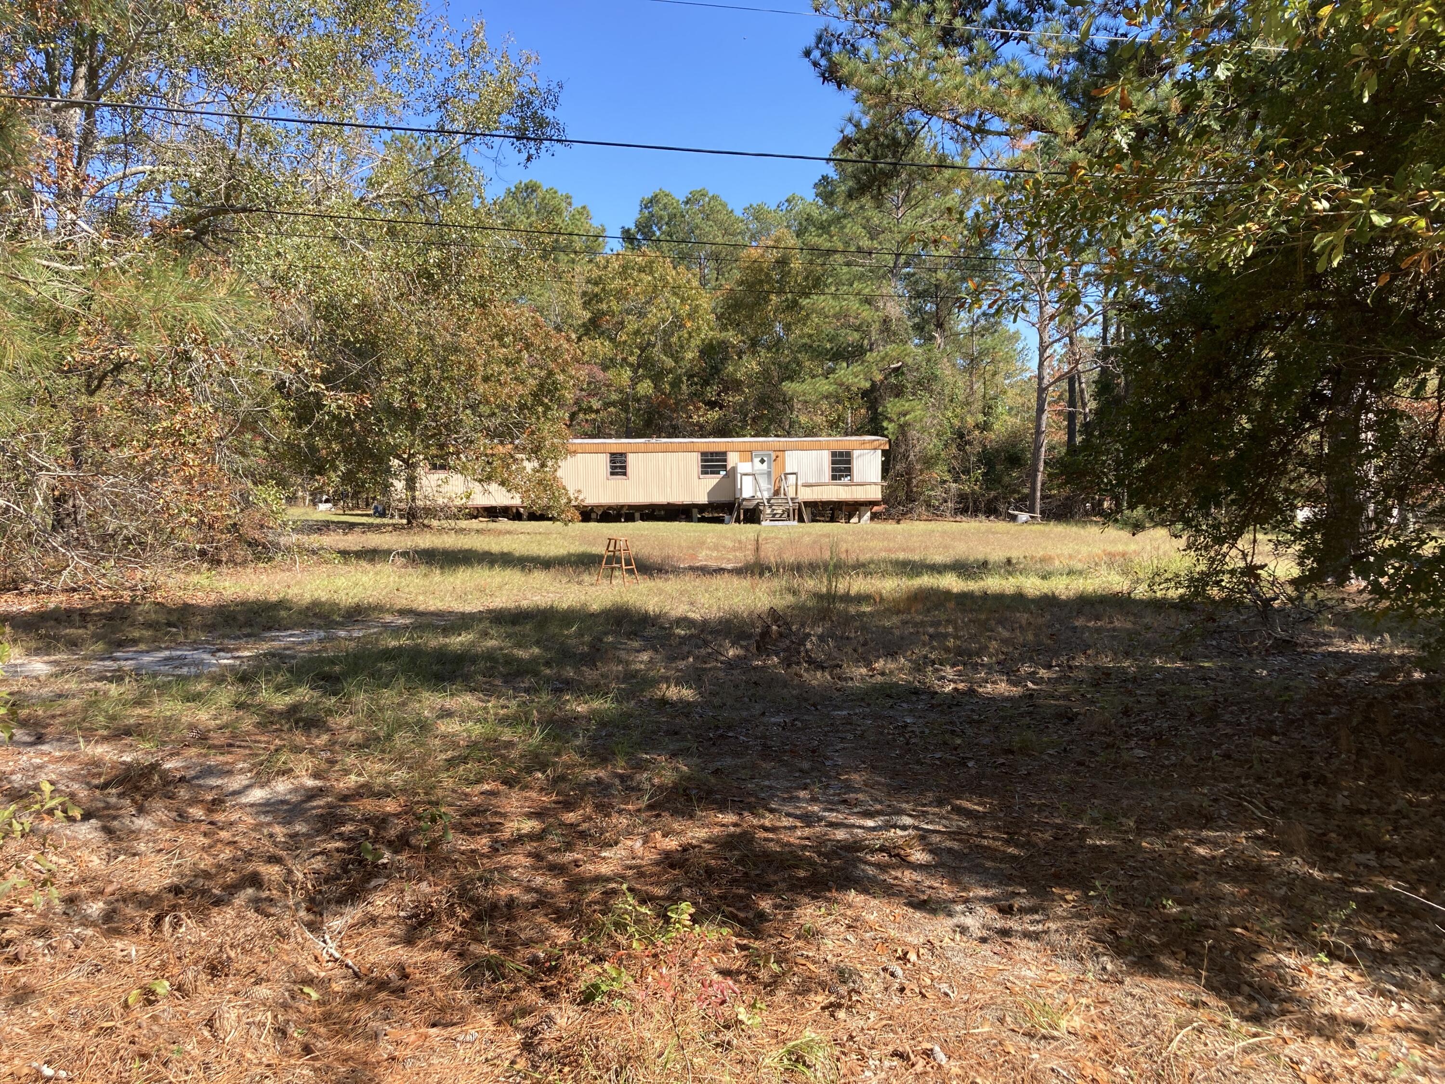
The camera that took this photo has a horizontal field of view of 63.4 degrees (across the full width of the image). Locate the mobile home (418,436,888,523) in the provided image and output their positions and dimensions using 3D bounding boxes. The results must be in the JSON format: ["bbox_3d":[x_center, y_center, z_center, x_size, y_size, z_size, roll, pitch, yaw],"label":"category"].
[{"bbox_3d":[-3.400,-2.630,49.500,20.200,3.520,4.200,-1,3,-7],"label":"mobile home"}]

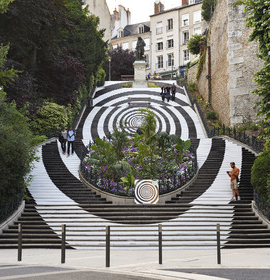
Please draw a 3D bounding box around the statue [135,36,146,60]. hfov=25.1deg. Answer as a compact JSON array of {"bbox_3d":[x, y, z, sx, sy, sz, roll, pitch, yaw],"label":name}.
[{"bbox_3d":[0.637,-10.587,70.210,1.134,2.776,1.000,0,-6,0],"label":"statue"}]

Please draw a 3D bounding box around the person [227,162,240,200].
[{"bbox_3d":[4.458,1.875,27.400,0.500,1.730,0.500,3,-7,-32],"label":"person"}]

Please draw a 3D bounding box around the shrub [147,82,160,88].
[{"bbox_3d":[2.105,-5.975,66.500,1.350,0.700,1.100,0,-6,0],"label":"shrub"}]

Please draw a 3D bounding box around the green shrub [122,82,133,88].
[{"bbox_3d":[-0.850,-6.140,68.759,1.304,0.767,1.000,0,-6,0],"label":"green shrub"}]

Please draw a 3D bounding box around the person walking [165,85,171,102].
[{"bbox_3d":[3.250,-4.494,58.500,0.520,1.730,0.420,-1,-6,5],"label":"person walking"}]

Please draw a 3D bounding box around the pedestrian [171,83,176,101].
[{"bbox_3d":[3.853,-4.726,59.770,0.512,1.787,0.420,0,-6,0],"label":"pedestrian"}]

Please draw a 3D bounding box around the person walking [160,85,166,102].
[{"bbox_3d":[2.710,-4.494,58.500,0.520,1.660,0.420,0,-6,-5],"label":"person walking"}]

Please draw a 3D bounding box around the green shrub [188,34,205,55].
[{"bbox_3d":[7.046,-10.942,69.500,2.100,2.300,2.000,0,-6,0],"label":"green shrub"}]

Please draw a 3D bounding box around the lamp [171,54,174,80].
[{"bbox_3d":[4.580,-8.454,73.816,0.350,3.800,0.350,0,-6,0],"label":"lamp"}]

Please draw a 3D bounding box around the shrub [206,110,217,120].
[{"bbox_3d":[5.917,-1.860,46.616,0.845,0.698,0.850,0,-6,0],"label":"shrub"}]

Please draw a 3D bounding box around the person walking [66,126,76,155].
[{"bbox_3d":[-3.697,0.090,34.768,0.550,1.716,0.450,0,-6,0],"label":"person walking"}]

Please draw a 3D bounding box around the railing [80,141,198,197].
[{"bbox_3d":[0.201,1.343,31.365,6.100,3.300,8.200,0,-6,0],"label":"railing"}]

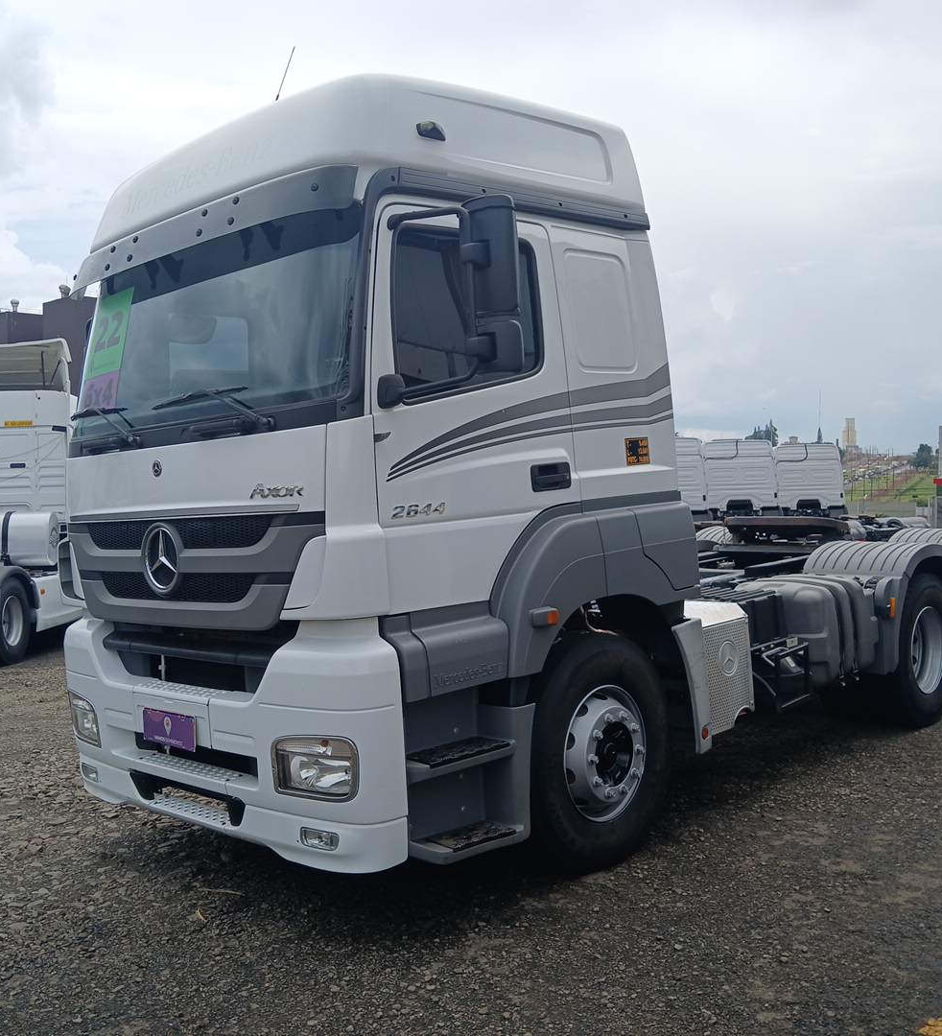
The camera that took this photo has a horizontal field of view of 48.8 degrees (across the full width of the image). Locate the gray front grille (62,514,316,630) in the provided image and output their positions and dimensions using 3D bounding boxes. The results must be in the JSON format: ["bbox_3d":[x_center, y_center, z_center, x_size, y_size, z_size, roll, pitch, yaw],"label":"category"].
[{"bbox_3d":[-1.267,0.213,4.343,2.040,0.440,0.190,-2,4,44],"label":"gray front grille"}]

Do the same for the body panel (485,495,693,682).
[{"bbox_3d":[0.505,0.260,4.561,0.260,0.660,1.460,-2,4,44],"label":"body panel"}]

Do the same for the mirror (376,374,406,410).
[{"bbox_3d":[-0.286,-0.447,3.673,0.100,0.135,0.100,-2,4,44],"label":"mirror"}]

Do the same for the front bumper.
[{"bbox_3d":[-1.180,0.841,4.415,2.450,0.920,0.300,-2,4,44],"label":"front bumper"}]

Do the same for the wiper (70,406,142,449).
[{"bbox_3d":[-1.686,-0.408,4.770,0.110,0.220,0.850,0,-1,-39],"label":"wiper"}]

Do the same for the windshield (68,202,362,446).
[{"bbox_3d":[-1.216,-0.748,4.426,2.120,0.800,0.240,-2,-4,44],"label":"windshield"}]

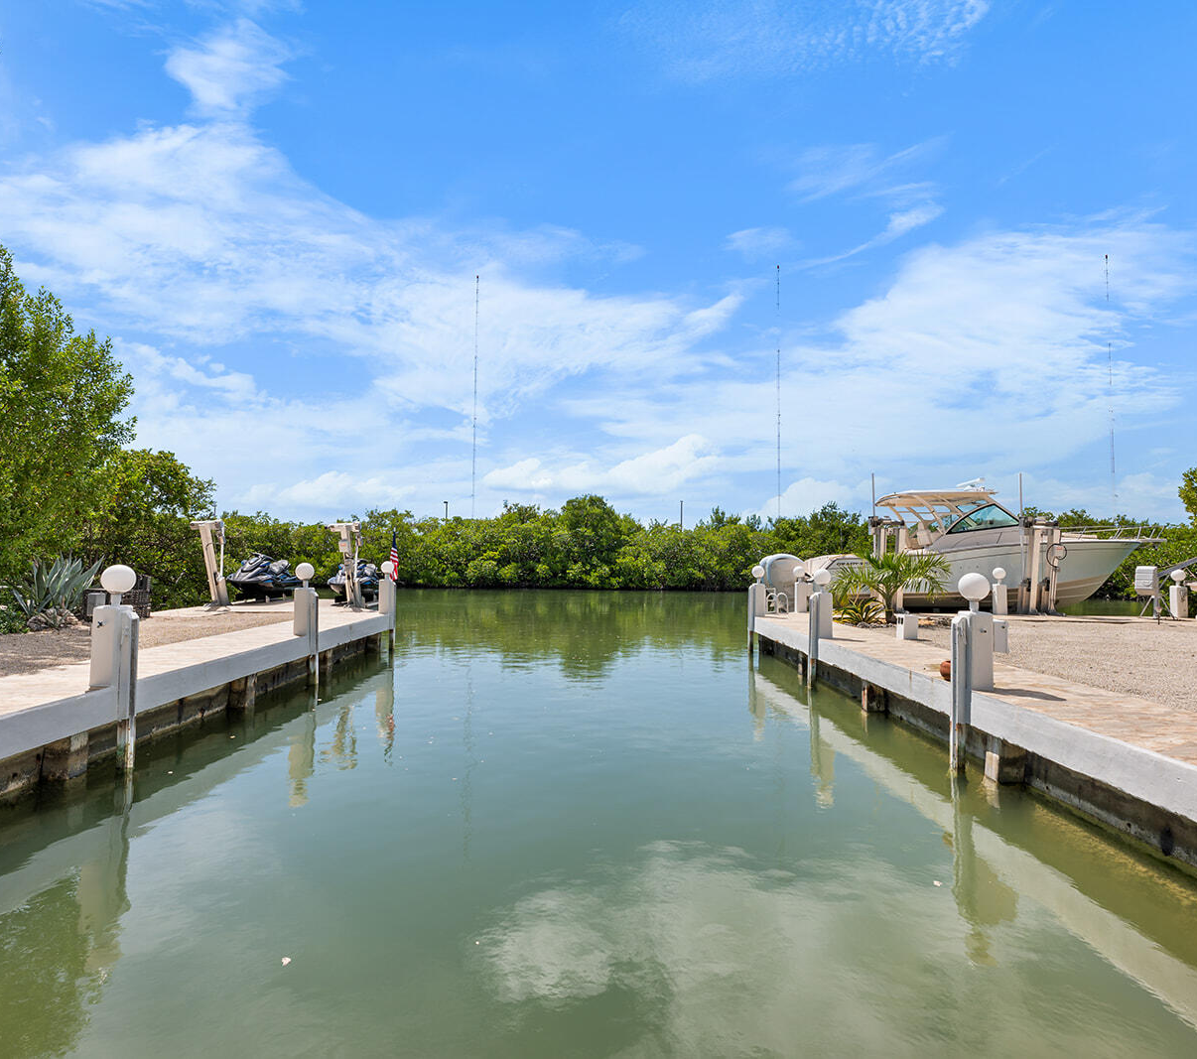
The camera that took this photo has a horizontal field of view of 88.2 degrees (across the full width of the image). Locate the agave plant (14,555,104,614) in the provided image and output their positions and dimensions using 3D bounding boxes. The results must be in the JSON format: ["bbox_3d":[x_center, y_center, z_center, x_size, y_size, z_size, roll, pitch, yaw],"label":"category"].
[{"bbox_3d":[-10.109,1.050,11.500,1.350,1.100,1.350,0,-3,0],"label":"agave plant"}]

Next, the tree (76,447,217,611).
[{"bbox_3d":[-12.540,-0.084,16.800,3.900,4.300,3.700,0,-3,0],"label":"tree"}]

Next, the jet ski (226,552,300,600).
[{"bbox_3d":[-8.835,1.259,16.500,1.200,1.150,3.450,0,-3,5],"label":"jet ski"}]

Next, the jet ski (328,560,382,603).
[{"bbox_3d":[-6.931,1.466,17.600,1.200,1.150,3.450,0,-3,7],"label":"jet ski"}]

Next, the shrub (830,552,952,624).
[{"bbox_3d":[5.890,1.192,12.500,2.100,1.400,2.100,0,-3,0],"label":"shrub"}]

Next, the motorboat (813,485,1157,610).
[{"bbox_3d":[9.940,0.393,16.300,8.600,3.250,3.100,0,-3,7],"label":"motorboat"}]

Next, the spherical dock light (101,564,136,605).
[{"bbox_3d":[-4.582,0.533,5.900,0.272,0.380,0.272,0,-3,0],"label":"spherical dock light"}]

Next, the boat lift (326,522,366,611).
[{"bbox_3d":[-6.388,0.930,15.700,0.850,2.200,0.600,0,-3,0],"label":"boat lift"}]

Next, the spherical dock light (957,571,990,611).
[{"bbox_3d":[3.653,0.602,6.000,0.272,0.370,0.272,0,-3,0],"label":"spherical dock light"}]

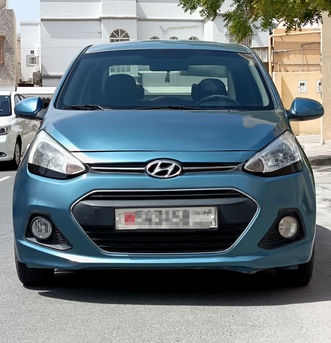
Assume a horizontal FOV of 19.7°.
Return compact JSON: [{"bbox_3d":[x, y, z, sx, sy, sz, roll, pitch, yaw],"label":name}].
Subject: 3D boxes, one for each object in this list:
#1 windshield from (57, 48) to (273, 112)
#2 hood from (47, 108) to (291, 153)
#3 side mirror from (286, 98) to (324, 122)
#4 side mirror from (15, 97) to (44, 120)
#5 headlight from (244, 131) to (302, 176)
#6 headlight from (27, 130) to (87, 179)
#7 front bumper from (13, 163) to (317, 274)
[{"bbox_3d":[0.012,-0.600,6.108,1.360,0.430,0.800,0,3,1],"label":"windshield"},{"bbox_3d":[0.001,-0.228,5.331,1.470,0.255,0.970,0,3,1],"label":"hood"},{"bbox_3d":[0.904,-0.403,6.125,0.225,0.145,0.140,0,3,1],"label":"side mirror"},{"bbox_3d":[-0.890,-0.404,6.151,0.205,0.145,0.140,0,3,1],"label":"side mirror"},{"bbox_3d":[0.573,-0.093,5.104,0.350,0.250,0.460,0,3,1],"label":"headlight"},{"bbox_3d":[-0.577,-0.092,5.120,0.350,0.255,0.460,0,3,1],"label":"headlight"},{"bbox_3d":[-0.004,0.231,5.029,1.640,0.560,0.500,0,3,1],"label":"front bumper"}]

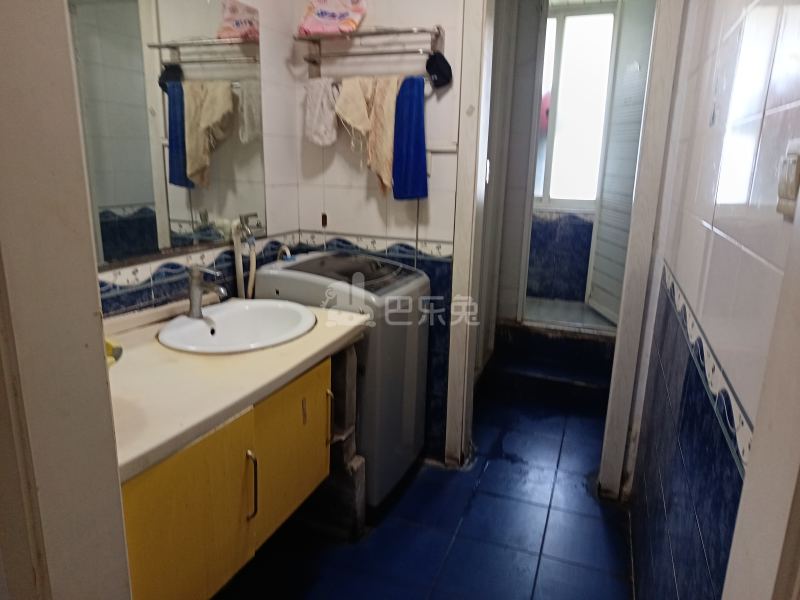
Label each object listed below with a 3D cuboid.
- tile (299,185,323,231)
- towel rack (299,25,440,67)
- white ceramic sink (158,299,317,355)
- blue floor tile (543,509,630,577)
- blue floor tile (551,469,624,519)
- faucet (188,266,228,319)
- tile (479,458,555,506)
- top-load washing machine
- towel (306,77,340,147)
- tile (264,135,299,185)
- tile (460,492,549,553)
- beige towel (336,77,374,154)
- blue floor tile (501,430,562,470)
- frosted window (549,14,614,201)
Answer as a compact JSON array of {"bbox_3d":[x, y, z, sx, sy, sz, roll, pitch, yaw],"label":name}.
[{"bbox_3d":[-0.392,-0.409,2.480,0.130,0.207,0.010,6,15,20],"label":"tile"},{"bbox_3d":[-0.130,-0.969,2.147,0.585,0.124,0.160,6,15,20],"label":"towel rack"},{"bbox_3d":[-0.463,0.149,1.648,0.430,0.180,0.550,3,14,8],"label":"white ceramic sink"},{"bbox_3d":[0.674,0.859,1.976,0.300,0.010,0.300,6,15,20],"label":"blue floor tile"},{"bbox_3d":[0.793,0.821,2.313,0.297,0.010,0.297,6,15,20],"label":"blue floor tile"},{"bbox_3d":[-0.599,-0.022,1.730,0.148,0.172,0.050,6,15,20],"label":"faucet"},{"bbox_3d":[0.493,0.766,2.344,0.300,0.010,0.295,6,15,20],"label":"tile"},{"bbox_3d":[-0.217,0.295,2.236,0.504,0.906,0.537,6,15,20],"label":"top-load washing machine"},{"bbox_3d":[-0.324,-0.769,2.267,0.155,0.272,0.060,6,15,20],"label":"towel"},{"bbox_3d":[-0.500,-0.576,2.295,0.010,0.200,0.280,6,15,20],"label":"tile"},{"bbox_3d":[0.391,0.829,2.078,0.300,0.010,0.300,6,15,20],"label":"tile"},{"bbox_3d":[-0.186,-0.738,2.222,0.178,0.290,0.060,6,15,20],"label":"beige towel"},{"bbox_3d":[0.619,0.724,2.683,0.297,0.010,0.297,6,15,20],"label":"blue floor tile"},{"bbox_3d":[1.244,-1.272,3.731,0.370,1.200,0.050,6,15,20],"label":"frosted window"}]

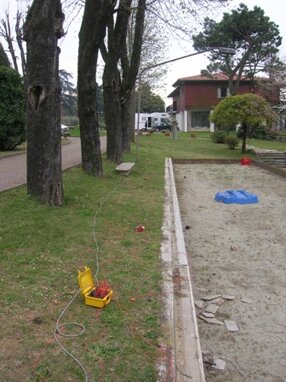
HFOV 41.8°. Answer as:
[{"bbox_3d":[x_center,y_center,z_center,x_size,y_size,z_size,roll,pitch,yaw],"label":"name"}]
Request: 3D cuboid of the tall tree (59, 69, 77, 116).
[{"bbox_3d":[-16.504,-17.630,73.038,9.500,12.330,9.500,0,10,0],"label":"tall tree"}]

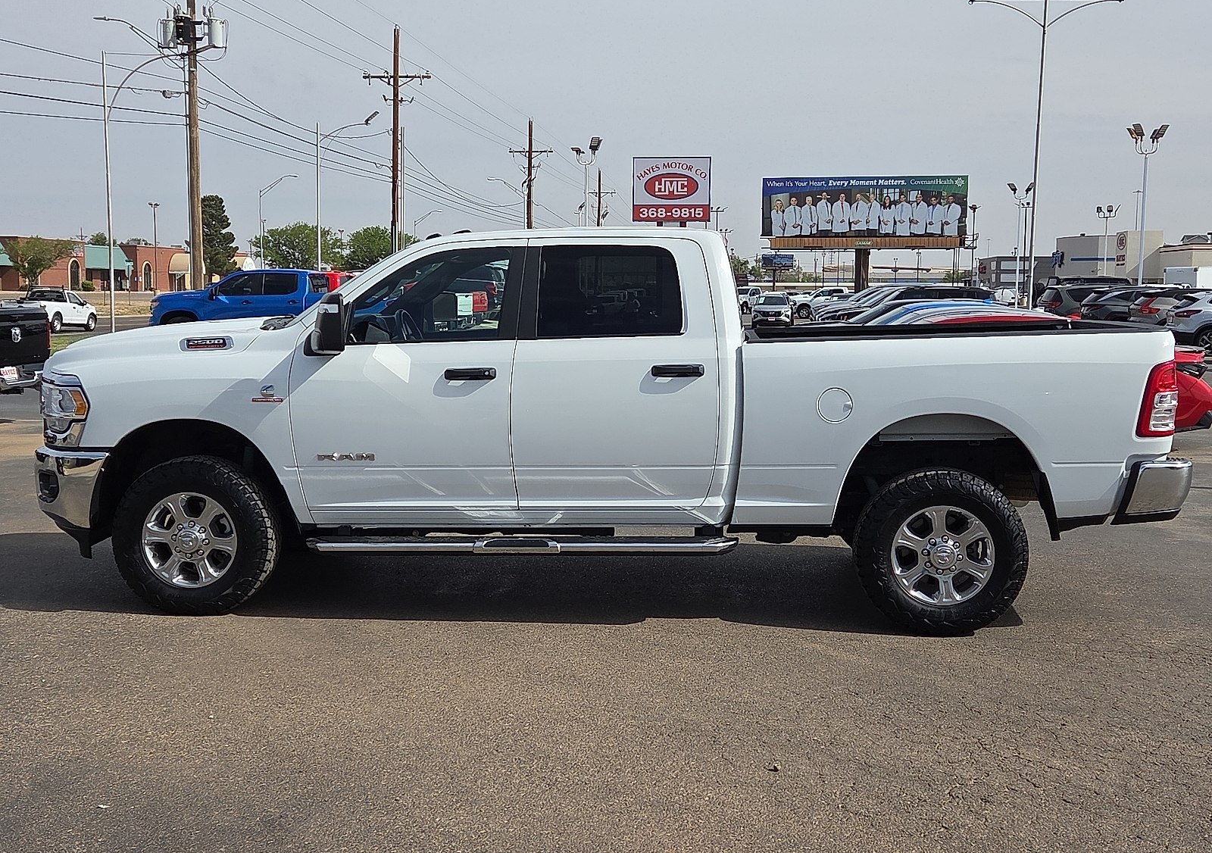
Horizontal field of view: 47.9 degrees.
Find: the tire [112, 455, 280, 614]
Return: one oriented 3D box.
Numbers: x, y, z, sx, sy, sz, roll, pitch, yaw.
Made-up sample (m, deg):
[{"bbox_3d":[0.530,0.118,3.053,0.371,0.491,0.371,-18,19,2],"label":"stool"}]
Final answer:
[{"bbox_3d":[-2.115,0.558,7.099,0.825,0.820,0.285,1,6,5],"label":"tire"}]

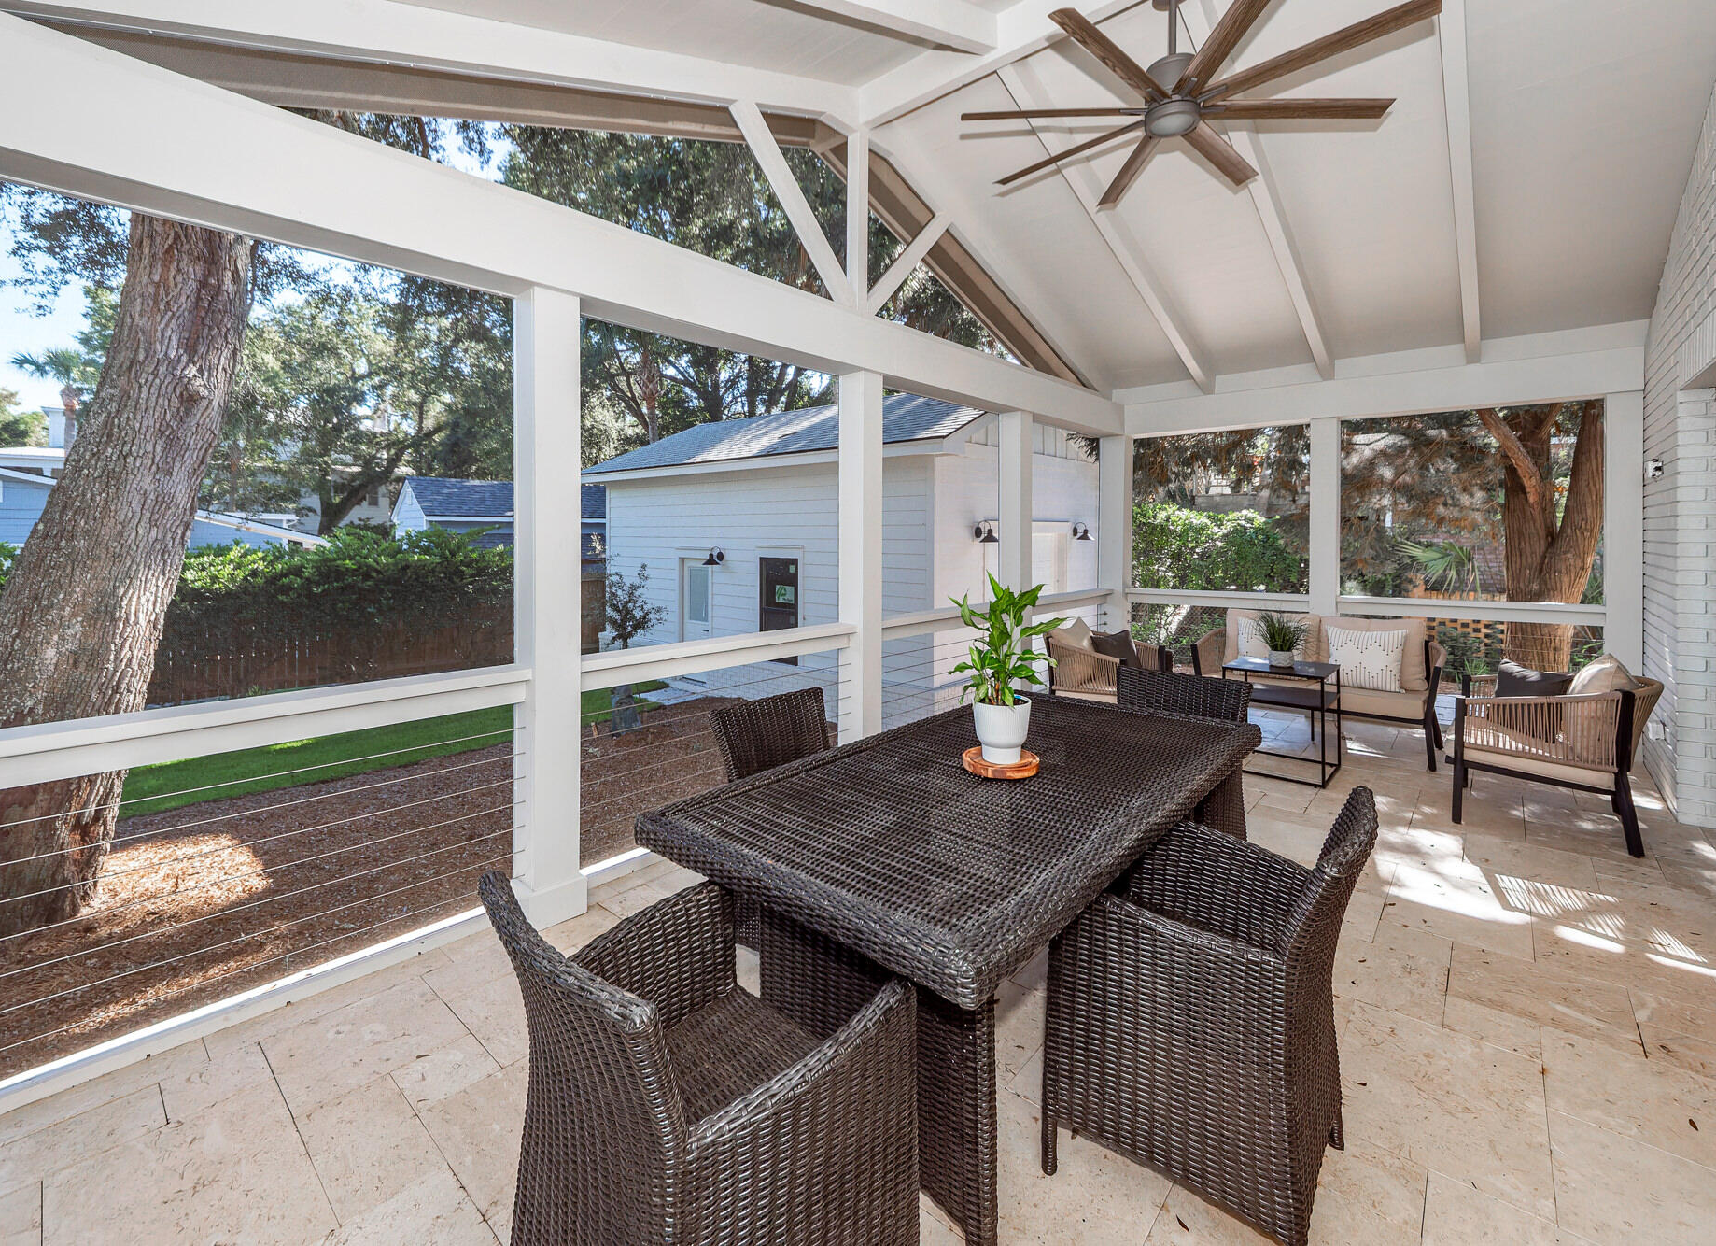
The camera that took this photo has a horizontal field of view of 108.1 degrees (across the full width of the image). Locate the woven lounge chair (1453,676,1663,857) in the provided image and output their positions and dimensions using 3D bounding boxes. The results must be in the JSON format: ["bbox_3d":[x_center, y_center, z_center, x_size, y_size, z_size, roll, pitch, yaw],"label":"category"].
[{"bbox_3d":[3.540,0.624,3.203,0.697,0.753,0.718,4,6,40],"label":"woven lounge chair"}]

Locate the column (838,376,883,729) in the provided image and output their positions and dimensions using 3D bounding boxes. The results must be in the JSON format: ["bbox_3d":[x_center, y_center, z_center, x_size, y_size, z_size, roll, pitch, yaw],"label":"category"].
[{"bbox_3d":[0.019,-0.216,3.524,0.167,2.353,0.163,4,6,41],"label":"column"}]

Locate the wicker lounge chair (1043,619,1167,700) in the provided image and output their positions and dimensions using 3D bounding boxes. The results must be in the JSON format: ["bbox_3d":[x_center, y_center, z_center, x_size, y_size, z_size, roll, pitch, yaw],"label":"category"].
[{"bbox_3d":[1.735,0.442,4.509,0.697,0.753,0.718,4,6,40],"label":"wicker lounge chair"}]

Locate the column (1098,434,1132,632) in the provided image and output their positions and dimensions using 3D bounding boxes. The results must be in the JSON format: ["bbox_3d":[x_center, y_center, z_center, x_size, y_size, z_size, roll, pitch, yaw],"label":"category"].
[{"bbox_3d":[2.405,-0.540,5.800,0.190,2.380,0.190,4,5,42],"label":"column"}]

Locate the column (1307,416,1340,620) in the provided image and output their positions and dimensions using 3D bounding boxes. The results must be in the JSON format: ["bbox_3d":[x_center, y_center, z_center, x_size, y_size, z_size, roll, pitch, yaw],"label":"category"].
[{"bbox_3d":[3.710,-0.420,4.950,0.180,2.380,0.180,4,5,42],"label":"column"}]

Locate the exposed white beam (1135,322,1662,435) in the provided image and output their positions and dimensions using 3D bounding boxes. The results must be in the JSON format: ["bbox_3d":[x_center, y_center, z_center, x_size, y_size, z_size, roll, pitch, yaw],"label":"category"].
[{"bbox_3d":[3.658,-1.776,4.794,3.071,0.435,0.163,4,6,42],"label":"exposed white beam"}]

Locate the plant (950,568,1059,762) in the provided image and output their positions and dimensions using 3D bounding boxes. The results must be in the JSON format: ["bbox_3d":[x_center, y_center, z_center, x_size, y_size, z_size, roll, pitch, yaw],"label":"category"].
[{"bbox_3d":[0.420,0.124,1.792,0.290,0.515,0.280,0,5,0],"label":"plant"}]

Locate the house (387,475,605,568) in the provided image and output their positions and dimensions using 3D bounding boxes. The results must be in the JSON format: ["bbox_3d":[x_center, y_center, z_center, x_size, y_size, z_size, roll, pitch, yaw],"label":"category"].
[{"bbox_3d":[-17.600,-4.900,32.500,5.000,5.400,11.000,4,5,42],"label":"house"}]

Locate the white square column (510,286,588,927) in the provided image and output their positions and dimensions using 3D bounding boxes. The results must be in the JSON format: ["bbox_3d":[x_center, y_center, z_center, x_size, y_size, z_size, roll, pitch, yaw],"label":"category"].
[{"bbox_3d":[-1.185,-0.072,2.380,0.190,2.380,0.190,4,5,42],"label":"white square column"}]

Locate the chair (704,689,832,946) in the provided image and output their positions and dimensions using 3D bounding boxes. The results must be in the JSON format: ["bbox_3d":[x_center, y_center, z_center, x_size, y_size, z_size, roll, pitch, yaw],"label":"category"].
[{"bbox_3d":[-0.120,0.715,2.110,0.580,0.850,0.550,4,5,42],"label":"chair"}]

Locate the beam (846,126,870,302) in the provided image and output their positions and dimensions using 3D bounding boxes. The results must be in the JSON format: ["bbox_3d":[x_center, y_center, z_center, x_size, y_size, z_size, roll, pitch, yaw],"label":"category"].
[{"bbox_3d":[-0.019,-2.240,3.482,0.090,1.007,0.084,4,6,41],"label":"beam"}]

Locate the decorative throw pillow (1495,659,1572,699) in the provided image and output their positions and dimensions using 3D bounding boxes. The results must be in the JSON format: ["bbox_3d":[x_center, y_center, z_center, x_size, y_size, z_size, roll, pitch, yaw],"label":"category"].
[{"bbox_3d":[3.590,0.385,3.300,0.450,0.420,0.150,4,-15,42],"label":"decorative throw pillow"}]

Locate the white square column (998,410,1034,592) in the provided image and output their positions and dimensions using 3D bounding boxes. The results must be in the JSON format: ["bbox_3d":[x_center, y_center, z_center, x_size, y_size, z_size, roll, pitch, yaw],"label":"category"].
[{"bbox_3d":[1.165,-0.364,4.591,0.167,2.353,0.163,4,6,41],"label":"white square column"}]

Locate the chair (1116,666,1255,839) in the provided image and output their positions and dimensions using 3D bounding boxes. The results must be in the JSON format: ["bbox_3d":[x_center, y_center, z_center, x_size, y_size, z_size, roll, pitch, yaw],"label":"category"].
[{"bbox_3d":[1.200,0.665,2.470,0.550,0.850,0.580,4,6,43],"label":"chair"}]

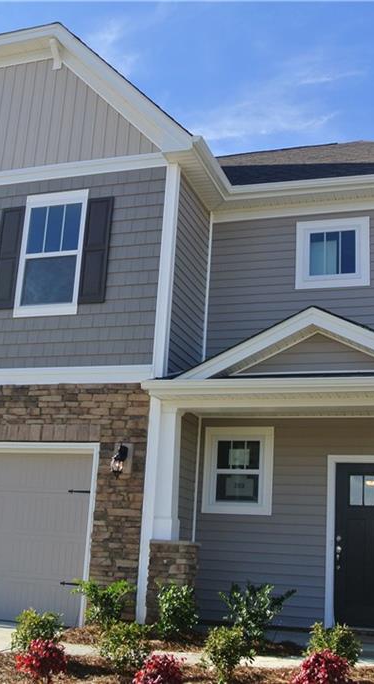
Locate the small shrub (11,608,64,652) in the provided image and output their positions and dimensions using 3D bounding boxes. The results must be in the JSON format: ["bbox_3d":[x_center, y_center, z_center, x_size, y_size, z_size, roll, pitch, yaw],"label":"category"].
[{"bbox_3d":[-1.394,2.702,7.143,0.494,0.423,0.450,-2,-15,19],"label":"small shrub"}]

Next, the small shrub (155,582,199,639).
[{"bbox_3d":[-0.104,2.886,8.281,0.456,0.560,0.420,3,-14,1],"label":"small shrub"}]

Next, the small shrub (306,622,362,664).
[{"bbox_3d":[1.254,2.607,6.578,0.460,0.411,0.460,-2,-15,19],"label":"small shrub"}]

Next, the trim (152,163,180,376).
[{"bbox_3d":[-0.270,-0.978,10.049,0.130,2.880,0.130,-2,-15,19],"label":"trim"}]

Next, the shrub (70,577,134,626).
[{"bbox_3d":[-0.953,2.926,8.623,0.691,0.518,0.580,-2,-15,19],"label":"shrub"}]

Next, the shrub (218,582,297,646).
[{"bbox_3d":[0.748,2.843,8.103,0.765,0.627,0.660,-2,-15,19],"label":"shrub"}]

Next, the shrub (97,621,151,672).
[{"bbox_3d":[-0.558,2.714,6.878,0.470,0.442,0.470,3,-14,1],"label":"shrub"}]

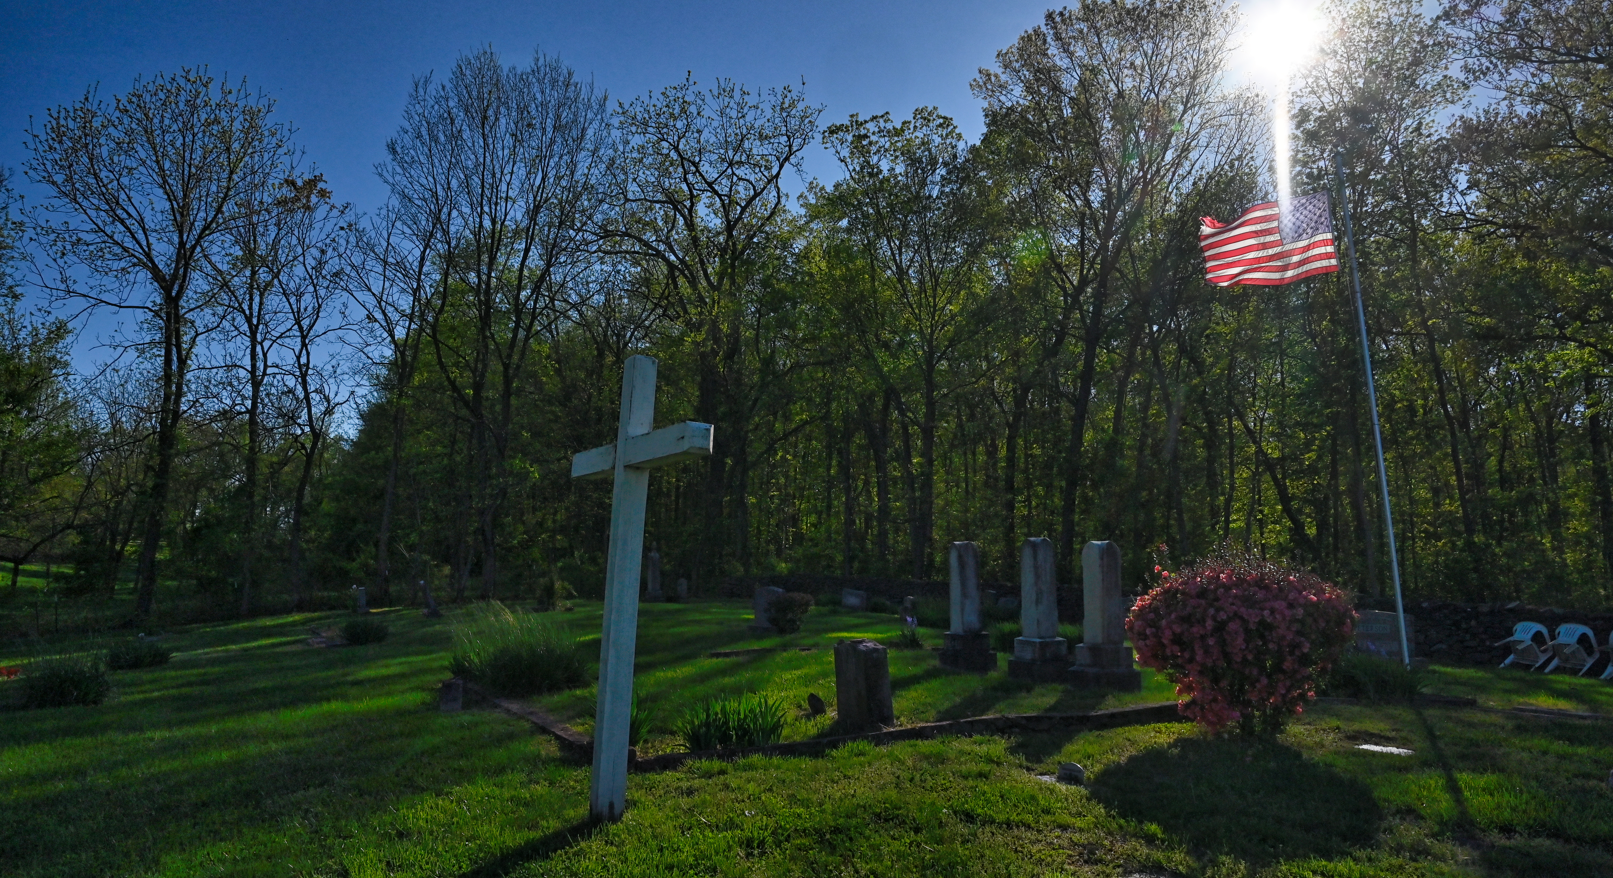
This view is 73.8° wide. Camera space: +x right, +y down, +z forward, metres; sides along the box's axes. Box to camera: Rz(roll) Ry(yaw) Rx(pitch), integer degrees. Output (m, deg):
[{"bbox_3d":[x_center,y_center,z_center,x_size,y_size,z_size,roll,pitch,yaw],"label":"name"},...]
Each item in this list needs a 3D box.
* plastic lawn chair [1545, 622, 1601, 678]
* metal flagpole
[{"bbox_3d":[12.614,3.486,17.776,0.800,0.540,0.570,-28,8,-26],"label":"plastic lawn chair"},{"bbox_3d":[5.939,-0.340,11.267,0.075,5.664,0.075,-7,-10,24],"label":"metal flagpole"}]

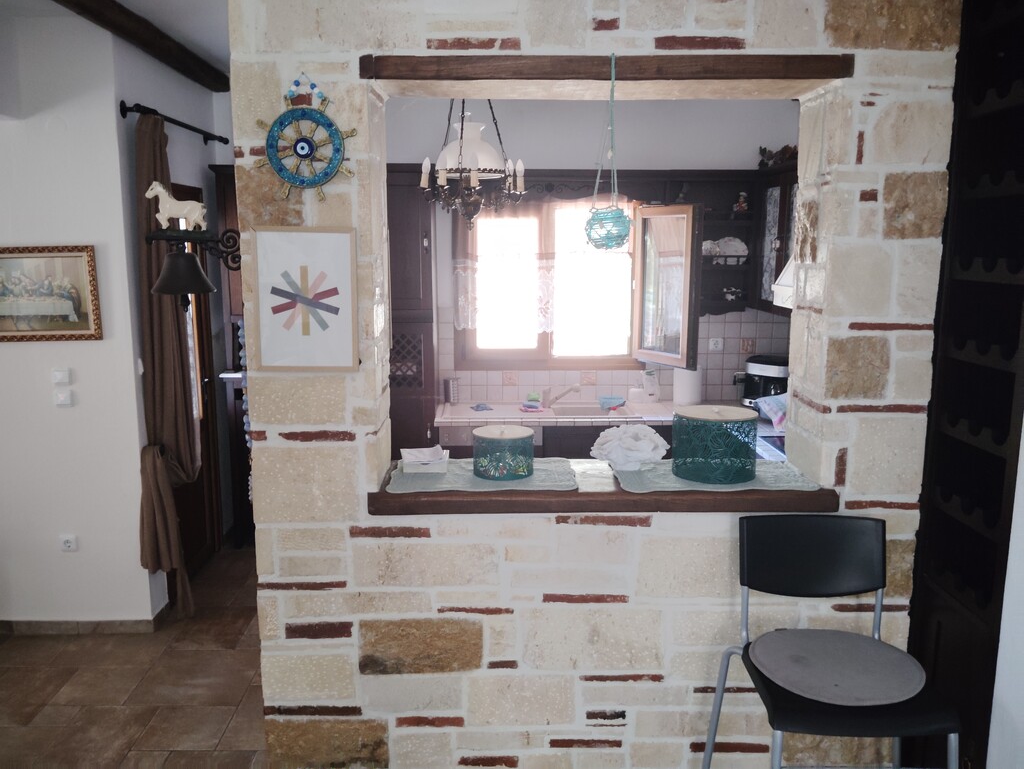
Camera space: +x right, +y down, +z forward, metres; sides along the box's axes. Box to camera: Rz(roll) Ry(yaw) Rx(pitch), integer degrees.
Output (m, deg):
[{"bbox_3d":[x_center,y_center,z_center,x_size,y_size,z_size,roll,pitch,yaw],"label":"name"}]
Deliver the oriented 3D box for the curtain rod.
[{"bbox_3d":[-1.690,-1.318,4.267,0.110,0.080,1.290,0,10,0],"label":"curtain rod"}]

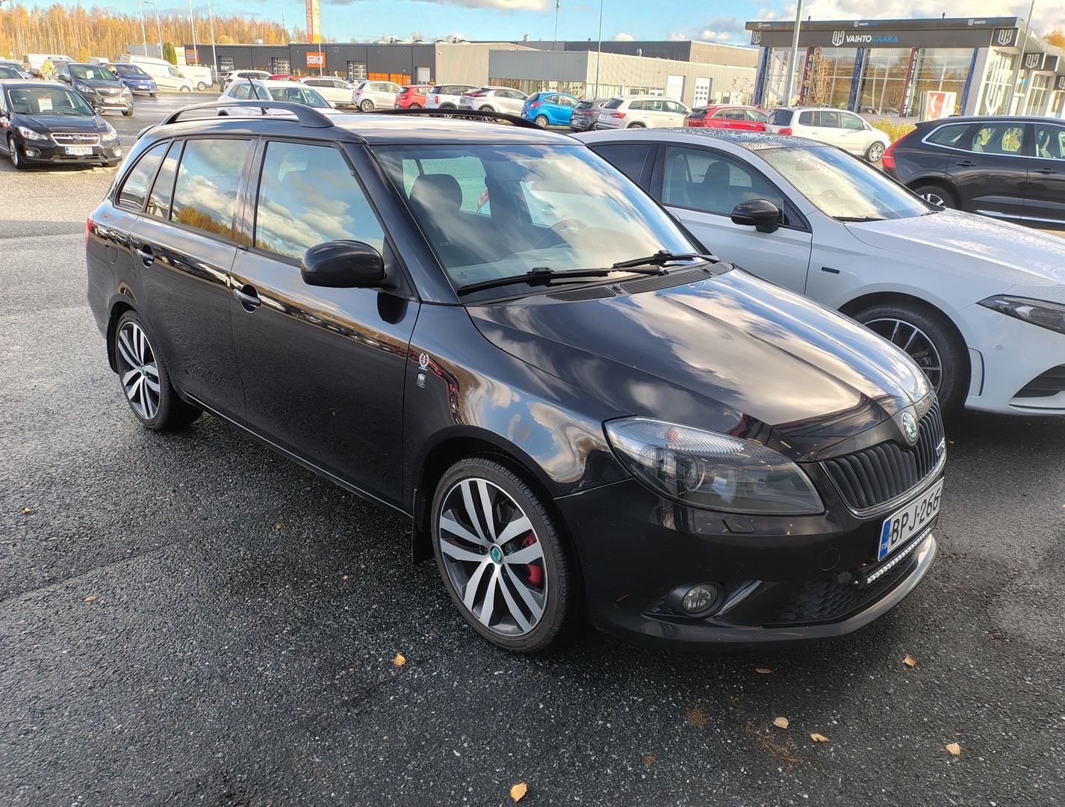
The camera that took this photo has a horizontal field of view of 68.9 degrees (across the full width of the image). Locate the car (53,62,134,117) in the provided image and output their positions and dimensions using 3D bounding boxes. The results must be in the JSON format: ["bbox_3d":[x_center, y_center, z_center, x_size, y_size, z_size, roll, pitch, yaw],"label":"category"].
[{"bbox_3d":[-15.678,-11.168,27.599,1.780,1.640,4.280,-17,30,-39],"label":"car"}]

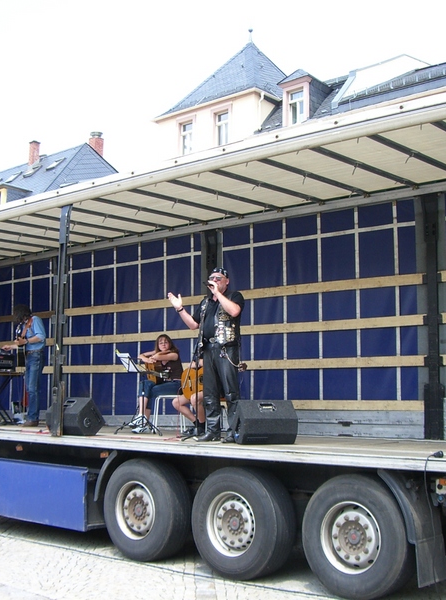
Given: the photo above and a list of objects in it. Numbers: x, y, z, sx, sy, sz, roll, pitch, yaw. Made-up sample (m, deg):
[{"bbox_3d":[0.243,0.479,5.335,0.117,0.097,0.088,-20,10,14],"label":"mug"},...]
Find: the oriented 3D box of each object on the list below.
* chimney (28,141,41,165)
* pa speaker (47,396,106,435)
[{"bbox_3d":[-12.844,-10.043,60.000,0.580,1.650,0.580,-5,-9,42],"label":"chimney"},{"bbox_3d":[-1.707,1.347,10.130,0.540,0.425,0.440,-4,-8,36],"label":"pa speaker"}]

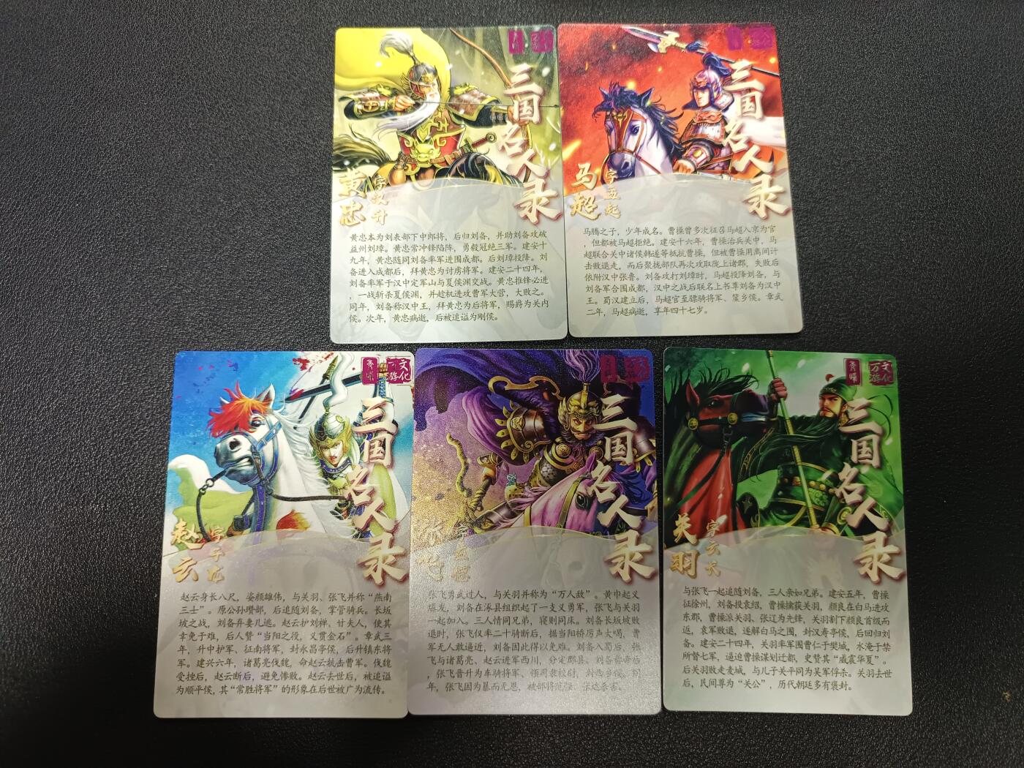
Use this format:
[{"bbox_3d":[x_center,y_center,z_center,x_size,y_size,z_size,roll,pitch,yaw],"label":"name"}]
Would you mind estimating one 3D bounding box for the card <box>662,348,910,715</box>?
[{"bbox_3d":[0.069,0.036,0.180,0.062,0.001,0.090,2,81,-1],"label":"card"}]

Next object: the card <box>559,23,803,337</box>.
[{"bbox_3d":[0.045,-0.057,0.193,0.062,0.001,0.090,-1,81,-1],"label":"card"}]

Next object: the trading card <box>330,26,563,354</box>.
[{"bbox_3d":[-0.017,-0.056,0.192,0.062,0.001,0.090,-1,81,-1],"label":"trading card"}]

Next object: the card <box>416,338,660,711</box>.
[{"bbox_3d":[0.006,0.036,0.179,0.062,0.001,0.090,0,81,-1],"label":"card"}]

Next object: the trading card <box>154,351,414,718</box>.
[{"bbox_3d":[-0.056,0.036,0.178,0.062,0.001,0.090,0,81,-1],"label":"trading card"}]

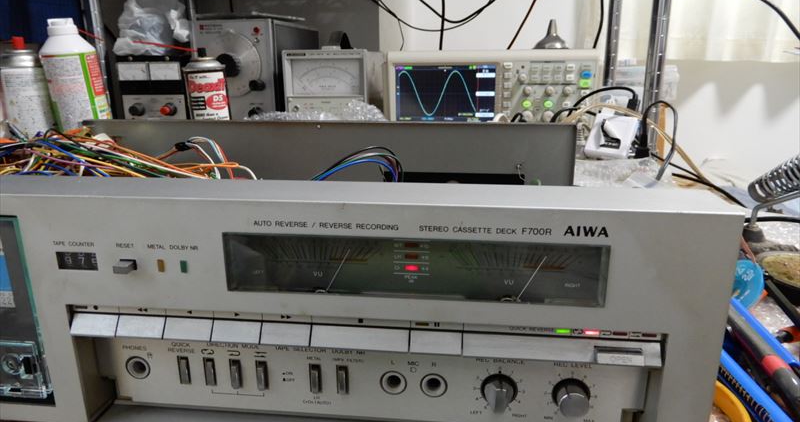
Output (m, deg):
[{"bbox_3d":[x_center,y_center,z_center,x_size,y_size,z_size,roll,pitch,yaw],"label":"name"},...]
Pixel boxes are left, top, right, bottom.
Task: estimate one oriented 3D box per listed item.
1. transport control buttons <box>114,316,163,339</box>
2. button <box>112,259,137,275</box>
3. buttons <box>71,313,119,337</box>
[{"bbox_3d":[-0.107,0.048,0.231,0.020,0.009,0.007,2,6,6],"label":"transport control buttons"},{"bbox_3d":[-0.109,0.023,0.220,0.006,0.003,0.006,2,16,6],"label":"button"},{"bbox_3d":[-0.123,0.046,0.225,0.019,0.009,0.006,2,1,6],"label":"buttons"}]

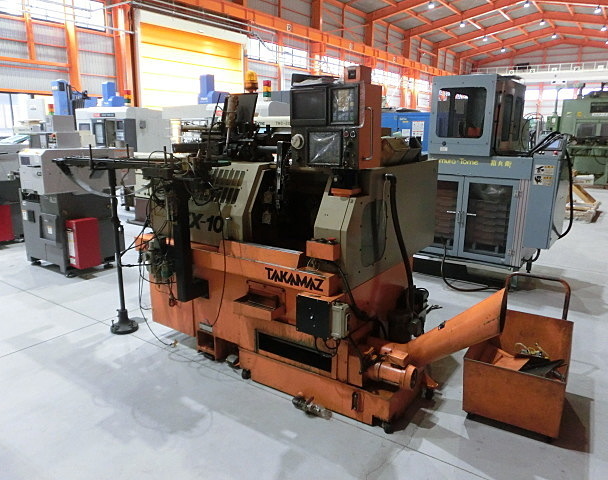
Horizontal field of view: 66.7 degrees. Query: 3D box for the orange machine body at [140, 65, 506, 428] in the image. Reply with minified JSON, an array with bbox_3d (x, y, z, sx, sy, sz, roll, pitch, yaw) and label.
[{"bbox_3d":[0.103,-0.105,3.095,2.338,1.806,1.372,8,14,34],"label":"orange machine body"}]

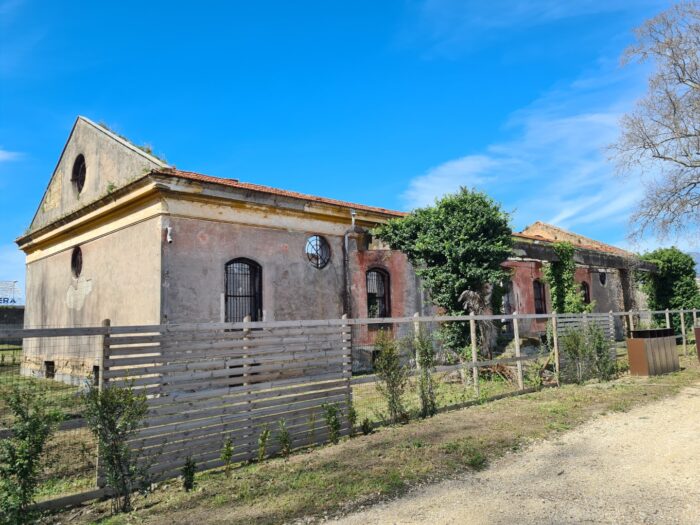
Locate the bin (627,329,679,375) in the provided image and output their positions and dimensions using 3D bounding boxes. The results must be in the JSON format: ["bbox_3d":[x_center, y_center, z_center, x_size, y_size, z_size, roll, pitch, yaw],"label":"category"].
[{"bbox_3d":[8.517,2.487,14.722,2.100,1.185,0.480,4,-9,-40],"label":"bin"}]

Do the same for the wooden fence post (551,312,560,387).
[{"bbox_3d":[4.868,2.059,12.387,0.090,1.757,0.090,5,-10,-43],"label":"wooden fence post"}]

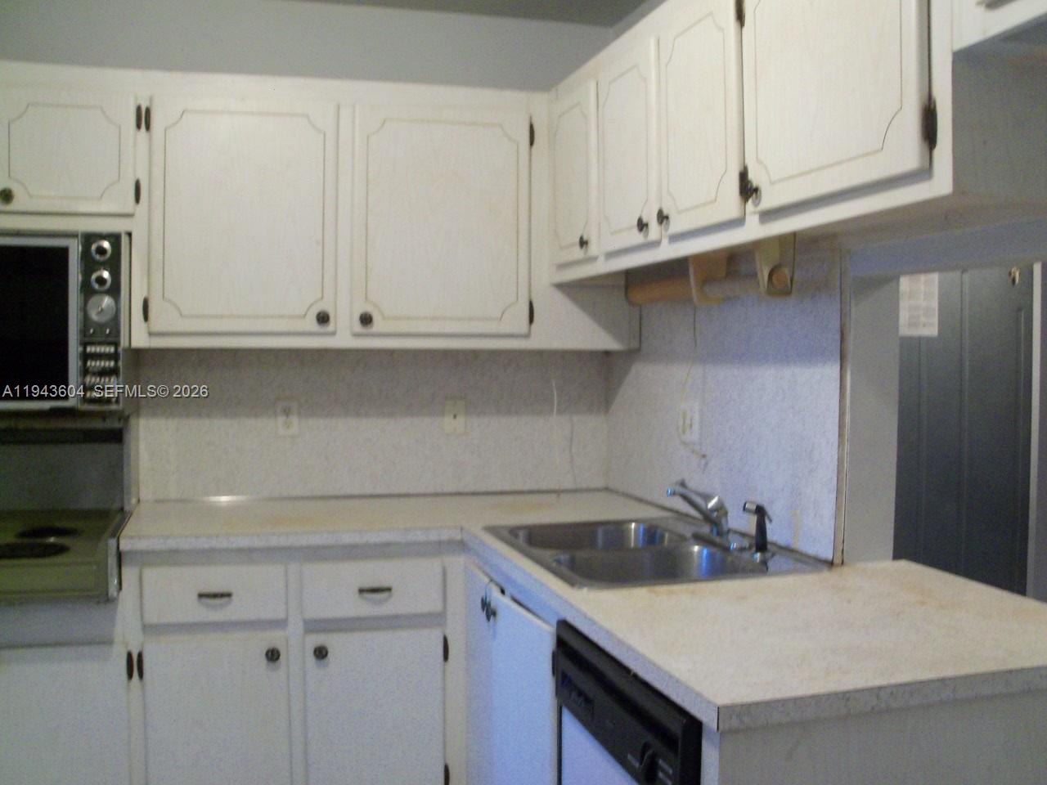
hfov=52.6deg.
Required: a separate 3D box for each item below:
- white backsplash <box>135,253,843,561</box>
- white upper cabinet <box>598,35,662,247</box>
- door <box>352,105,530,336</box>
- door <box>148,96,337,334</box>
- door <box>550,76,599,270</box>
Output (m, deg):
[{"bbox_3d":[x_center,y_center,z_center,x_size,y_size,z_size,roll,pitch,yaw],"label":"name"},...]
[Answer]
[{"bbox_3d":[-0.245,0.018,2.636,1.479,0.651,1.380,0,2,-16],"label":"white backsplash"},{"bbox_3d":[0.390,-0.563,2.528,0.305,0.466,0.402,0,2,-16],"label":"white upper cabinet"},{"bbox_3d":[-0.233,-0.485,3.058,0.524,0.638,0.027,0,2,-16],"label":"door"},{"bbox_3d":[-0.764,-0.483,2.908,0.499,0.642,0.027,0,2,-16],"label":"door"},{"bbox_3d":[0.132,-0.583,2.920,0.027,0.436,0.357,0,2,-16],"label":"door"}]

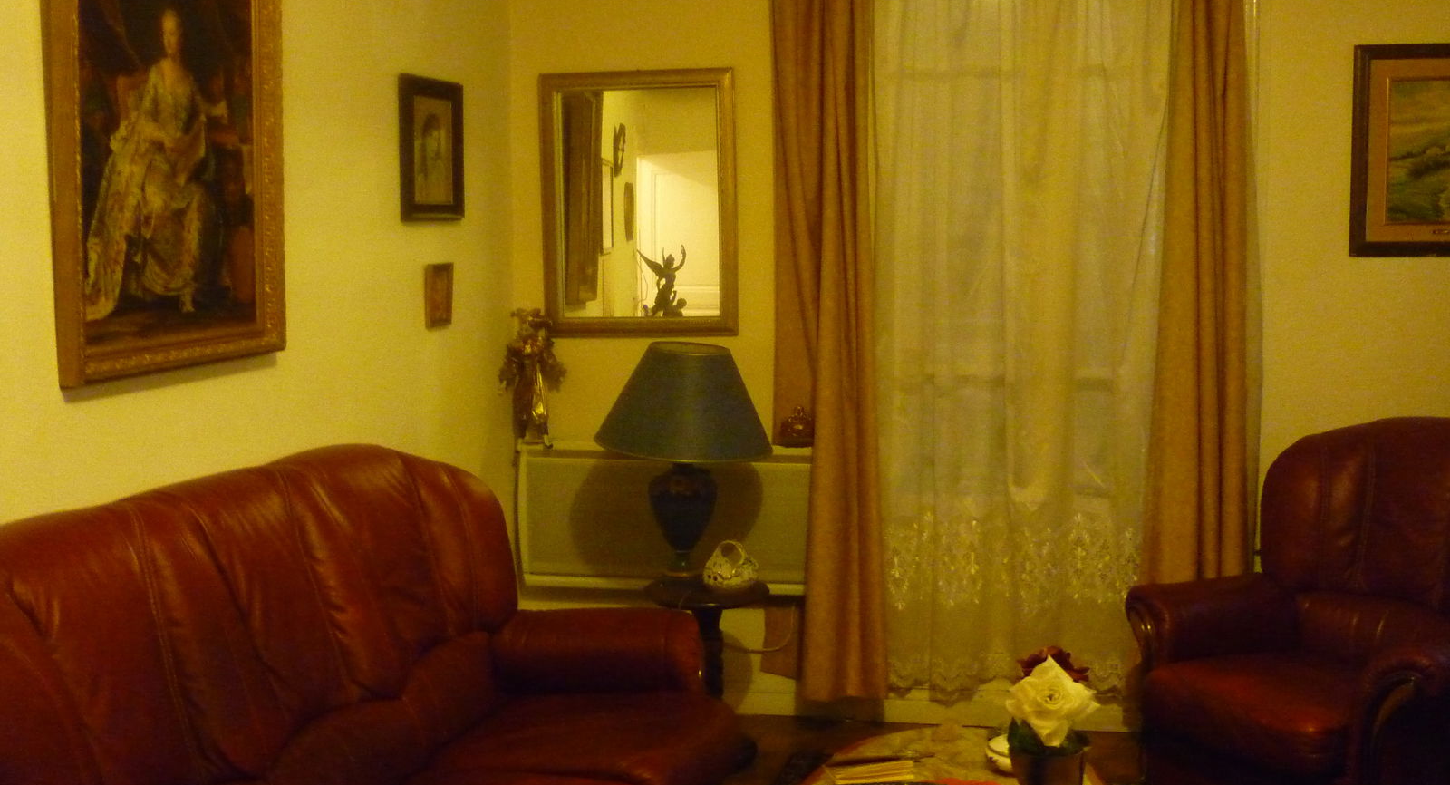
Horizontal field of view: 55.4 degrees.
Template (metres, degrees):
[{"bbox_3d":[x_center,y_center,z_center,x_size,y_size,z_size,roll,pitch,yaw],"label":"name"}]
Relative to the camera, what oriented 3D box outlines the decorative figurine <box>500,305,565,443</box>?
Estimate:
[{"bbox_3d":[-0.564,-0.045,4.033,0.188,0.385,0.120,-1,7,-3],"label":"decorative figurine"}]

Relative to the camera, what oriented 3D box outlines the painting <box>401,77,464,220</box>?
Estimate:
[{"bbox_3d":[-0.743,-0.621,3.545,0.030,0.355,0.305,3,8,15],"label":"painting"}]

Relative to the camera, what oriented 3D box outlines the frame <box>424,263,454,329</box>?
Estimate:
[{"bbox_3d":[-0.746,-0.252,3.602,0.020,0.167,0.130,1,8,15],"label":"frame"}]

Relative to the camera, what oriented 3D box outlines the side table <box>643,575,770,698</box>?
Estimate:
[{"bbox_3d":[-0.044,0.776,3.785,0.339,0.495,0.339,0,7,9],"label":"side table"}]

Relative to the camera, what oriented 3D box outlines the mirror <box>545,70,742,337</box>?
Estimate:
[{"bbox_3d":[-0.249,-0.542,4.001,0.556,0.757,0.040,0,7,9],"label":"mirror"}]

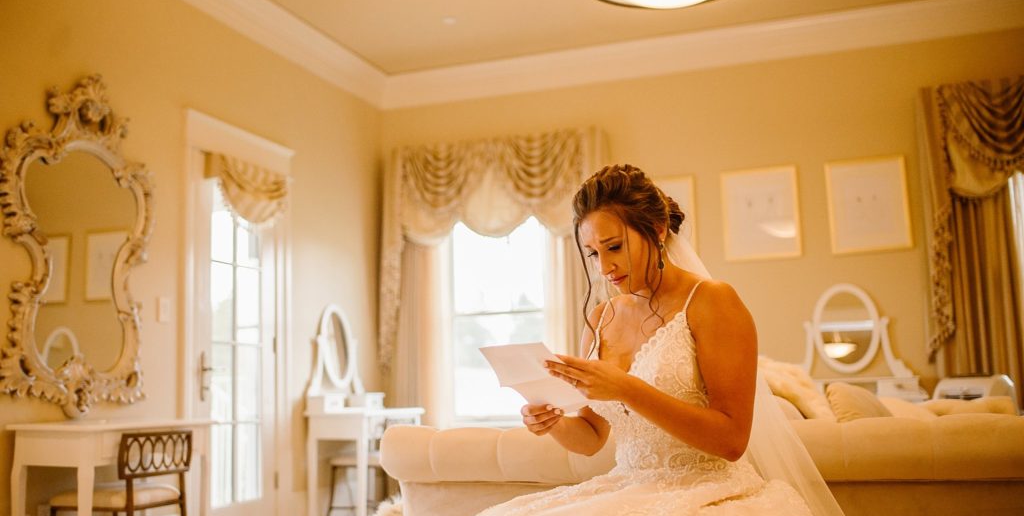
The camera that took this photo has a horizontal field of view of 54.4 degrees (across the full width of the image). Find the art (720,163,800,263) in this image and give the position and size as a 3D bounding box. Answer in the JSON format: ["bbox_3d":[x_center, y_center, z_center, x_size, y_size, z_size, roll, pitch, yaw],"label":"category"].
[{"bbox_3d":[1.646,-0.300,6.587,0.488,0.600,0.029,-4,-8,19],"label":"art"}]

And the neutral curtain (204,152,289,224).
[{"bbox_3d":[-1.502,-0.364,5.738,0.109,0.353,0.706,-4,-8,19],"label":"neutral curtain"}]

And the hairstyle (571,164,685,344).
[{"bbox_3d":[0.227,-0.007,1.960,0.250,0.340,0.200,5,-10,-43],"label":"hairstyle"}]

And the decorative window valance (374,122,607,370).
[{"bbox_3d":[-0.154,-0.030,7.112,1.688,1.693,0.151,-4,-8,19],"label":"decorative window valance"}]

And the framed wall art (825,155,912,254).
[{"bbox_3d":[2.280,-0.345,6.374,0.491,0.598,0.029,-4,-8,19],"label":"framed wall art"}]

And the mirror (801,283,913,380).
[{"bbox_3d":[2.113,0.441,6.157,0.635,0.590,0.134,-4,-8,19],"label":"mirror"}]

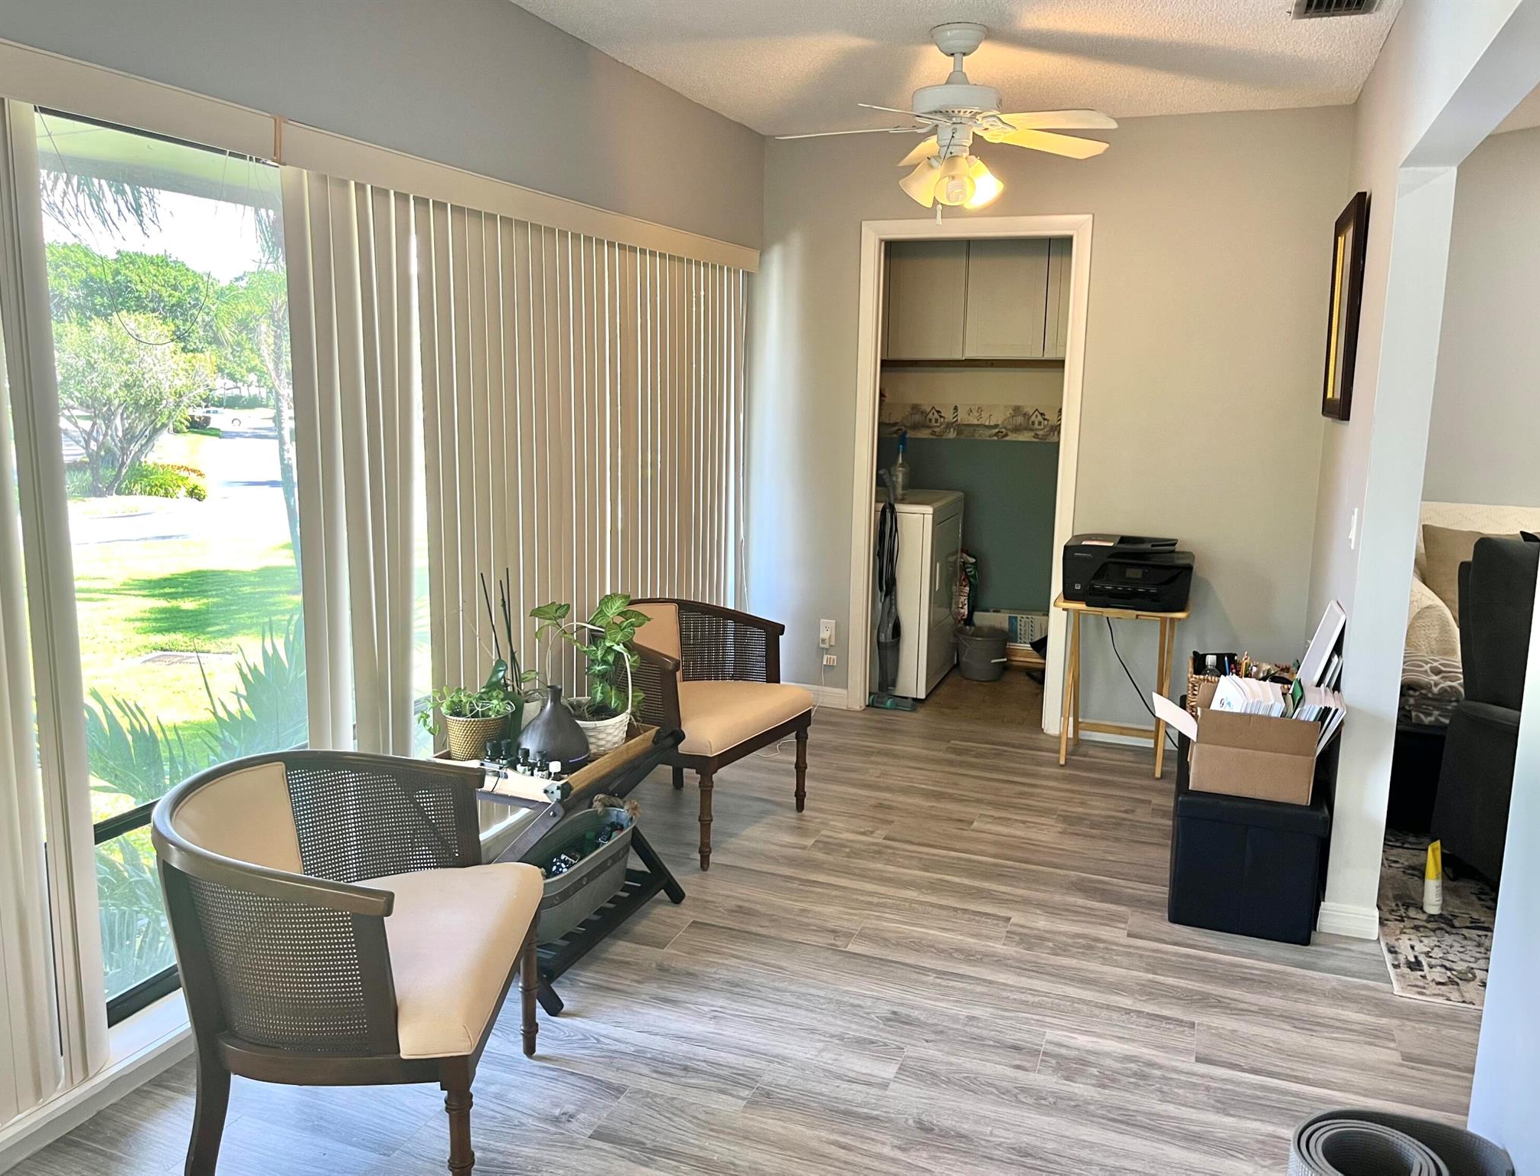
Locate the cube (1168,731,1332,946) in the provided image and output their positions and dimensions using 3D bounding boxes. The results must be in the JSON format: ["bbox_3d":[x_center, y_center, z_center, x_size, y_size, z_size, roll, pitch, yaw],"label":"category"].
[{"bbox_3d":[1.349,0.729,3.331,0.375,0.367,0.375,5,11,21],"label":"cube"}]

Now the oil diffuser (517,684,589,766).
[{"bbox_3d":[-0.527,0.341,2.875,0.168,0.195,0.168,1,10,0],"label":"oil diffuser"}]

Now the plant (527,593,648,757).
[{"bbox_3d":[-0.460,0.214,3.012,0.290,0.405,0.270,1,10,0],"label":"plant"}]

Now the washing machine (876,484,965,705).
[{"bbox_3d":[0.532,-0.035,5.838,0.700,0.960,0.670,5,11,21],"label":"washing machine"}]

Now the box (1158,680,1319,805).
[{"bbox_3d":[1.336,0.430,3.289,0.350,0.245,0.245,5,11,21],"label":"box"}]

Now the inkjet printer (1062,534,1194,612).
[{"bbox_3d":[1.377,-0.062,4.530,0.460,0.228,0.380,5,11,21],"label":"inkjet printer"}]

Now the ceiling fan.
[{"bbox_3d":[0.553,-1.386,3.507,1.060,0.505,1.060,5,11,21],"label":"ceiling fan"}]

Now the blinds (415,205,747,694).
[{"bbox_3d":[-0.503,-0.274,4.088,0.090,1.765,2.165,5,11,21],"label":"blinds"}]

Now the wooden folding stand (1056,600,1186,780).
[{"bbox_3d":[1.355,0.363,4.582,0.485,0.652,0.370,5,11,21],"label":"wooden folding stand"}]

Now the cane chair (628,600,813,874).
[{"bbox_3d":[-0.263,0.424,3.857,0.610,0.720,0.620,7,12,31],"label":"cane chair"}]

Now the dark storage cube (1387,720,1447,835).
[{"bbox_3d":[2.269,0.611,4.079,0.375,0.367,0.375,5,11,21],"label":"dark storage cube"}]

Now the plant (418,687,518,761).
[{"bbox_3d":[-0.732,0.334,2.890,0.230,0.198,0.200,5,11,21],"label":"plant"}]

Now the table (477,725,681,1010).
[{"bbox_3d":[-0.545,0.641,3.041,0.440,0.565,0.690,5,11,21],"label":"table"}]

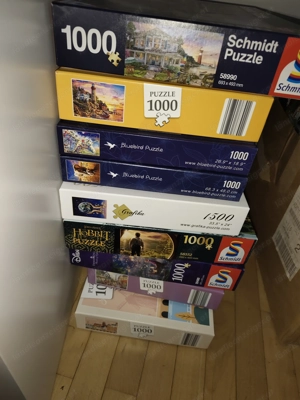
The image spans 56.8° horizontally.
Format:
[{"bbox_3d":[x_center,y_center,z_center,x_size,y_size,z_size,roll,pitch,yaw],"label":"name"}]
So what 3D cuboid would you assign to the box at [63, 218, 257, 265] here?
[{"bbox_3d":[0.021,-0.051,0.546,0.271,0.057,0.368,6,39,-2],"label":"box"}]

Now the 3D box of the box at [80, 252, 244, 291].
[{"bbox_3d":[0.028,-0.007,0.584,0.272,0.057,0.368,8,39,2],"label":"box"}]

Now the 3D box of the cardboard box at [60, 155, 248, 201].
[{"bbox_3d":[0.014,-0.131,0.481,0.232,0.039,0.333,6,39,-1],"label":"cardboard box"}]

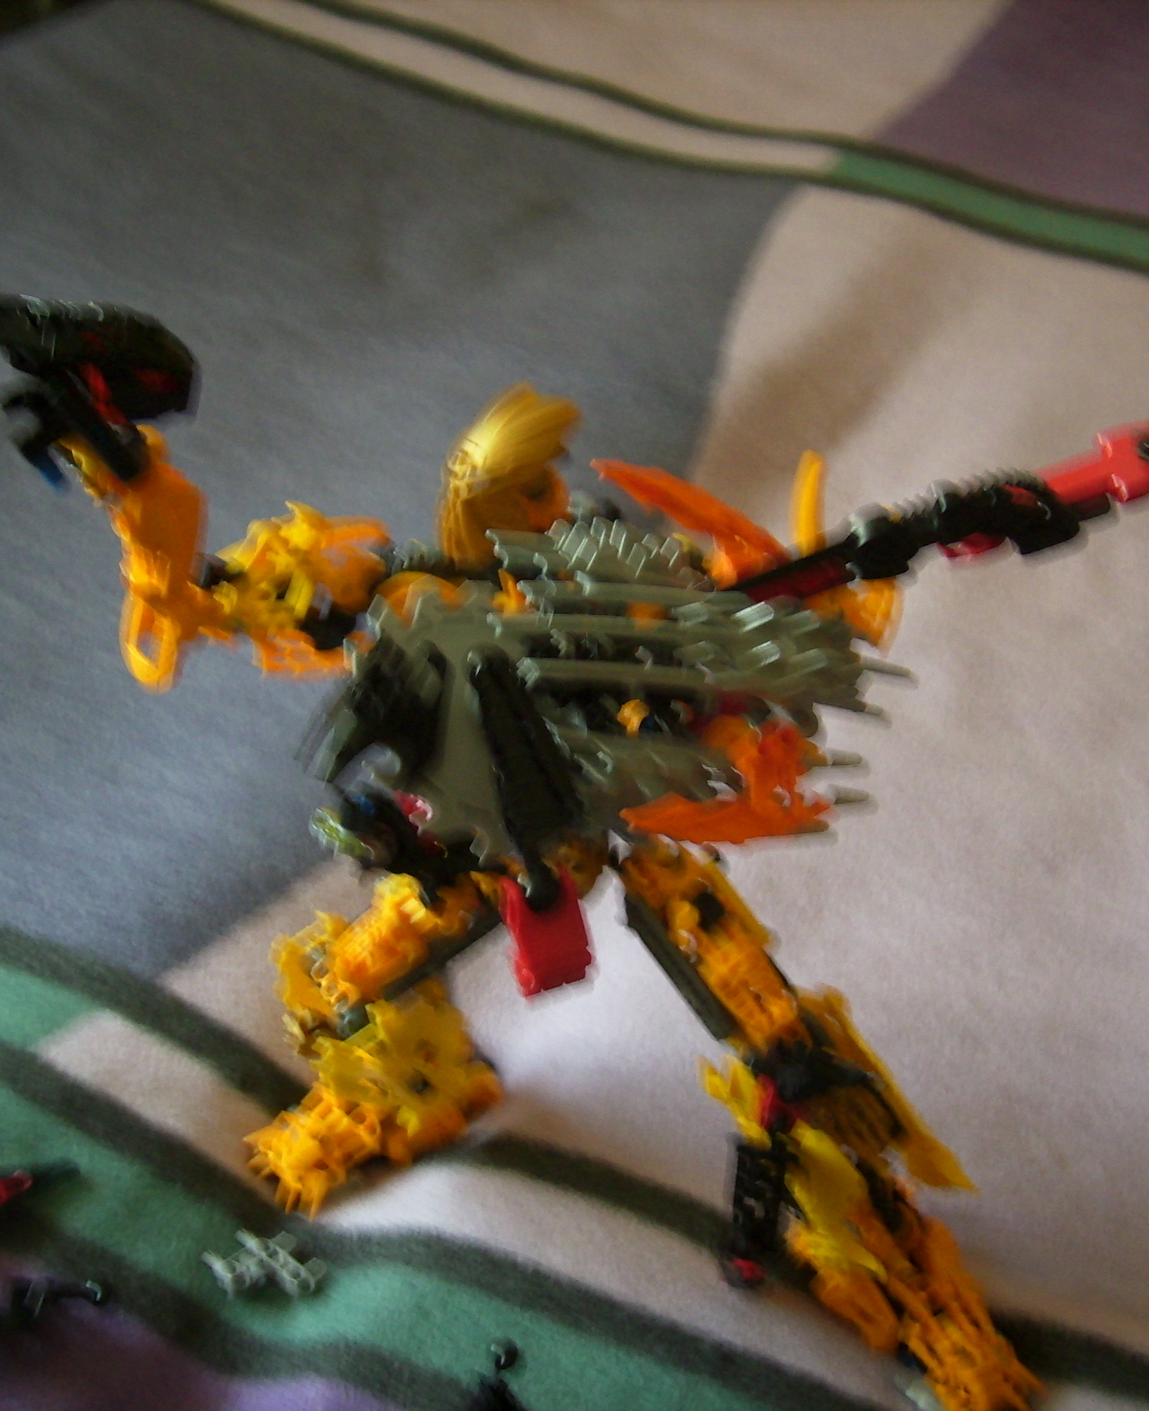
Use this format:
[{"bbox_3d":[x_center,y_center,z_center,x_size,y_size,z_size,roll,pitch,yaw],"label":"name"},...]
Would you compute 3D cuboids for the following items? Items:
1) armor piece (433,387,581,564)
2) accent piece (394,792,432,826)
[{"bbox_3d":[-0.018,-0.060,0.465,0.042,0.048,0.038,-7,43,-16],"label":"armor piece"},{"bbox_3d":[-0.047,0.030,0.505,0.012,0.011,0.011,8,41,0],"label":"accent piece"}]

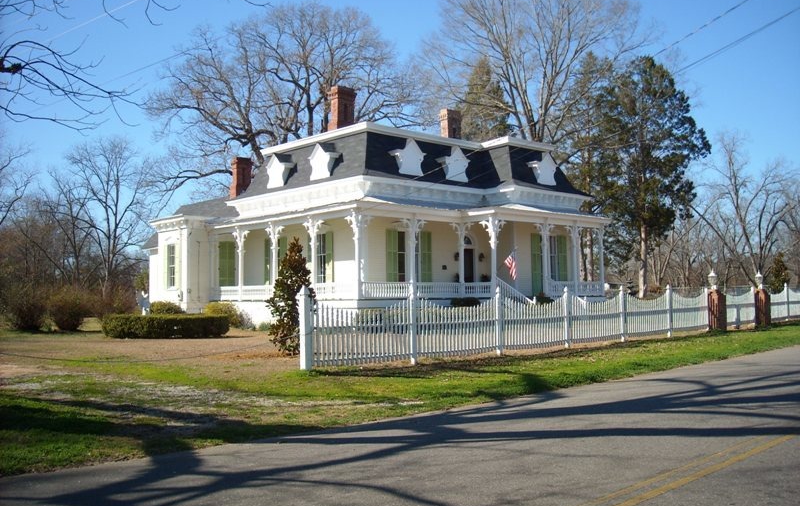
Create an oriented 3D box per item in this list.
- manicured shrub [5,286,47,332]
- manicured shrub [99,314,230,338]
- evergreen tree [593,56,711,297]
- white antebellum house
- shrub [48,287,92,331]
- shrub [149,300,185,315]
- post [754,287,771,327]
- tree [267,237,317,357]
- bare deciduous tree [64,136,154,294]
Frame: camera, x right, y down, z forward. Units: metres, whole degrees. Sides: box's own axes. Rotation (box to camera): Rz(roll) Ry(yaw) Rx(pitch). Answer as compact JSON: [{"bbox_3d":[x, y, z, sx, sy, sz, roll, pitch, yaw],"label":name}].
[{"bbox_3d":[-12.929,1.921,28.000,1.550,1.580,1.500,0,-4,0],"label":"manicured shrub"},{"bbox_3d":[-6.378,1.994,22.350,2.200,0.620,3.500,3,-5,-42],"label":"manicured shrub"},{"bbox_3d":[17.411,-5.296,56.000,8.000,16.700,7.800,0,-4,0],"label":"evergreen tree"},{"bbox_3d":[-1.659,-1.985,40.373,16.600,10.700,17.400,3,-5,-42],"label":"white antebellum house"},{"bbox_3d":[-11.406,1.938,28.000,1.550,1.500,1.500,0,-4,0],"label":"shrub"},{"bbox_3d":[-9.959,2.495,34.500,1.550,0.980,1.400,3,-5,-42],"label":"shrub"},{"bbox_3d":[11.024,1.673,24.600,0.410,1.220,0.410,-4,-5,42],"label":"post"},{"bbox_3d":[-1.891,0.758,14.100,0.880,2.060,0.860,0,-4,0],"label":"tree"},{"bbox_3d":[-24.253,-2.564,68.000,7.600,14.800,7.400,0,-4,0],"label":"bare deciduous tree"}]

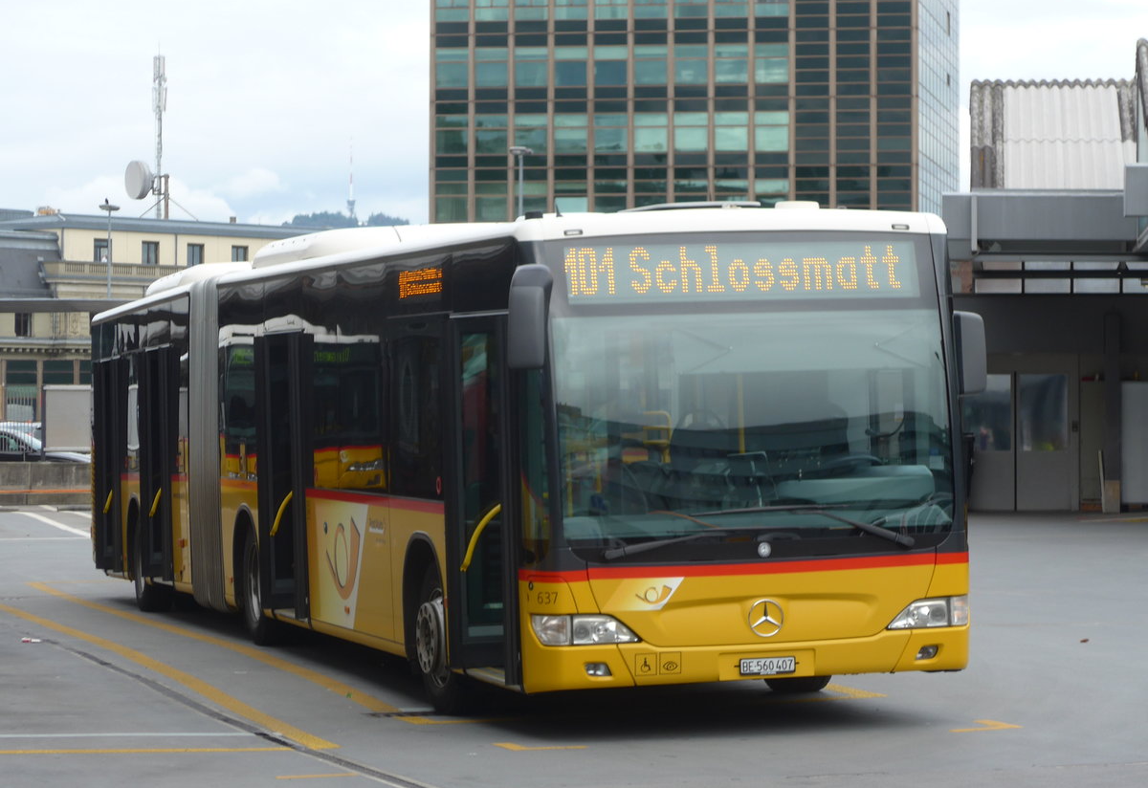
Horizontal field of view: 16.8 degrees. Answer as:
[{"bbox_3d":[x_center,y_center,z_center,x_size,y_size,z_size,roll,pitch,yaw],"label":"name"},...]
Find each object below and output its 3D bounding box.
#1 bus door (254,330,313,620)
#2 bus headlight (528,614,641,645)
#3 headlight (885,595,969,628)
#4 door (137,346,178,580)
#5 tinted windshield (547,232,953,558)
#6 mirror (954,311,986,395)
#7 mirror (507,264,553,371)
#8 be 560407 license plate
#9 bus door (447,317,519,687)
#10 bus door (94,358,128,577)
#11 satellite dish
[{"bbox_3d":[-2.037,0.576,27.181,0.170,2.020,1.320,-2,0,-15],"label":"bus door"},{"bbox_3d":[0.055,1.257,20.743,0.530,0.175,0.230,-2,0,-11],"label":"bus headlight"},{"bbox_3d":[1.923,1.203,21.246,0.500,0.175,0.220,-2,0,-19],"label":"headlight"},{"bbox_3d":[-3.526,0.614,32.886,0.170,2.030,1.320,0,-1,-14],"label":"door"},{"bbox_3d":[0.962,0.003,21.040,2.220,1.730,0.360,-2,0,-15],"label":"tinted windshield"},{"bbox_3d":[2.178,-0.235,21.440,0.190,0.460,0.140,-2,0,-32],"label":"mirror"},{"bbox_3d":[-0.247,-0.408,20.559,0.230,0.540,0.170,-2,0,5],"label":"mirror"},{"bbox_3d":[1.040,1.462,20.796,0.313,0.090,0.020,-2,0,-15],"label":"be 560407 license plate"},{"bbox_3d":[-0.488,0.577,21.509,0.160,2.030,1.280,-2,0,-15],"label":"bus door"},{"bbox_3d":[-4.311,0.679,36.131,0.170,2.030,1.320,0,-1,-14],"label":"bus door"},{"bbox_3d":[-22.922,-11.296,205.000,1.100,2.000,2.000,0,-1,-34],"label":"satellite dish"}]

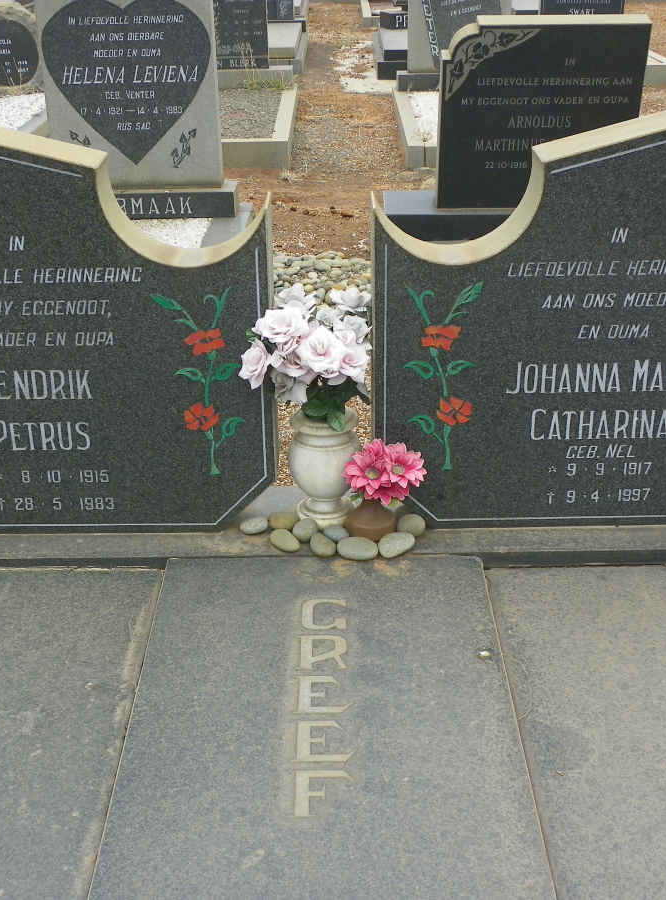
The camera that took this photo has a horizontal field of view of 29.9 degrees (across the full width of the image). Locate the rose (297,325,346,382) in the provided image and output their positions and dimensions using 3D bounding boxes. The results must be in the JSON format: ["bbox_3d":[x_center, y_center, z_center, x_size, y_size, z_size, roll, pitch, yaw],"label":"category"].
[{"bbox_3d":[-0.018,-0.162,2.068,0.088,0.080,0.068,-1,26,0],"label":"rose"}]

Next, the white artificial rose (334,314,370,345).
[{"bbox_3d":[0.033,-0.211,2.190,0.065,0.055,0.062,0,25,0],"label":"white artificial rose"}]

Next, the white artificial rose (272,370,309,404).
[{"bbox_3d":[-0.073,-0.108,2.152,0.064,0.056,0.058,7,27,15],"label":"white artificial rose"}]

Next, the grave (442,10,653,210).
[{"bbox_3d":[0.704,-1.146,4.251,0.675,0.616,0.090,-1,26,0],"label":"grave"}]

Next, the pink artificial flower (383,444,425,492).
[{"bbox_3d":[0.126,0.031,2.200,0.076,0.078,0.050,-5,-1,-9],"label":"pink artificial flower"}]

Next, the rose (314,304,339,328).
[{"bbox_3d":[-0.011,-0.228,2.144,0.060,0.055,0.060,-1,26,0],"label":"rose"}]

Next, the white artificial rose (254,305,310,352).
[{"bbox_3d":[-0.086,-0.204,2.079,0.091,0.065,0.078,3,27,8],"label":"white artificial rose"}]

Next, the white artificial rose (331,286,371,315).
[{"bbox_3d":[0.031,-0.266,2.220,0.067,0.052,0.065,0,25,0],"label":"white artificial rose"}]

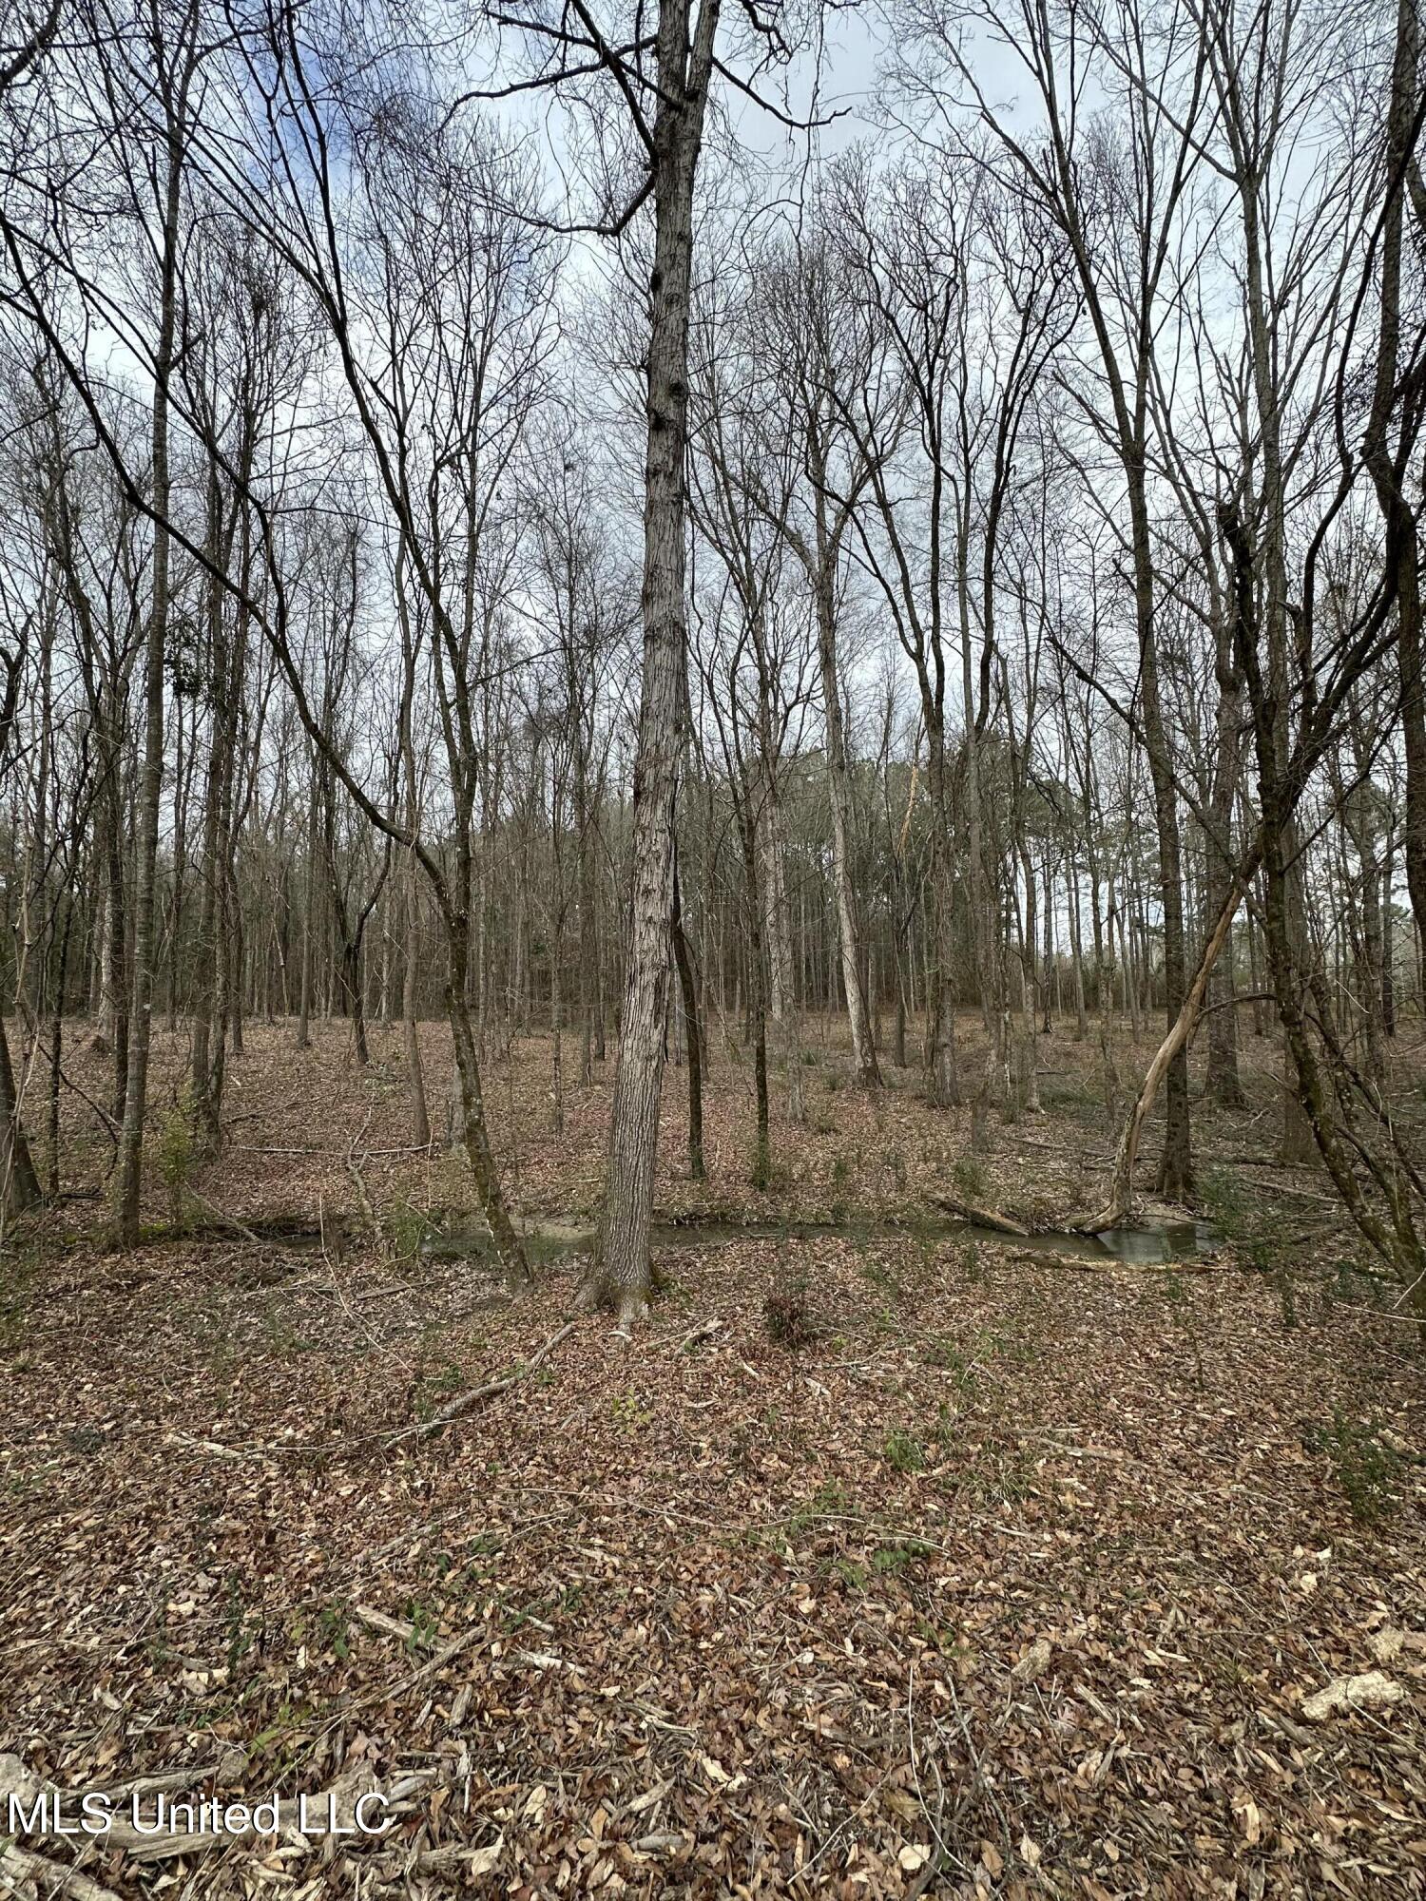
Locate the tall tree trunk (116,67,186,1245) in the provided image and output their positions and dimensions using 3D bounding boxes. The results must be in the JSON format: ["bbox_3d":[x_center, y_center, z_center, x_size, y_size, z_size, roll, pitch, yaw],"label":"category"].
[{"bbox_3d":[-4.633,-2.673,6.414,0.260,10.100,0.250,0,-4,0],"label":"tall tree trunk"}]

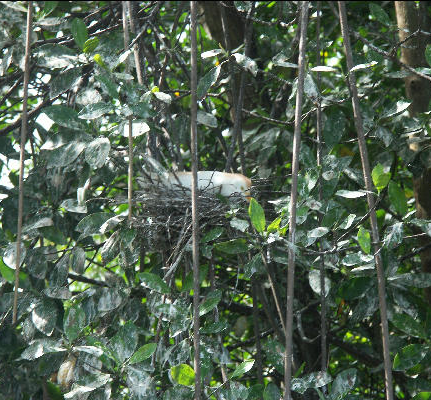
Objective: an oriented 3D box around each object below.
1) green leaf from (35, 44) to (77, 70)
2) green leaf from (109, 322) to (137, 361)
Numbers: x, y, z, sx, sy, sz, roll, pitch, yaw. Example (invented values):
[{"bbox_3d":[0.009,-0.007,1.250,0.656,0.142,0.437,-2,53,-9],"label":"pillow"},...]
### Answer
[{"bbox_3d":[-0.482,-0.435,9.300,0.131,0.073,0.030,5,-25,0],"label":"green leaf"},{"bbox_3d":[-0.270,0.415,9.000,0.076,0.133,0.030,12,-15,0],"label":"green leaf"}]

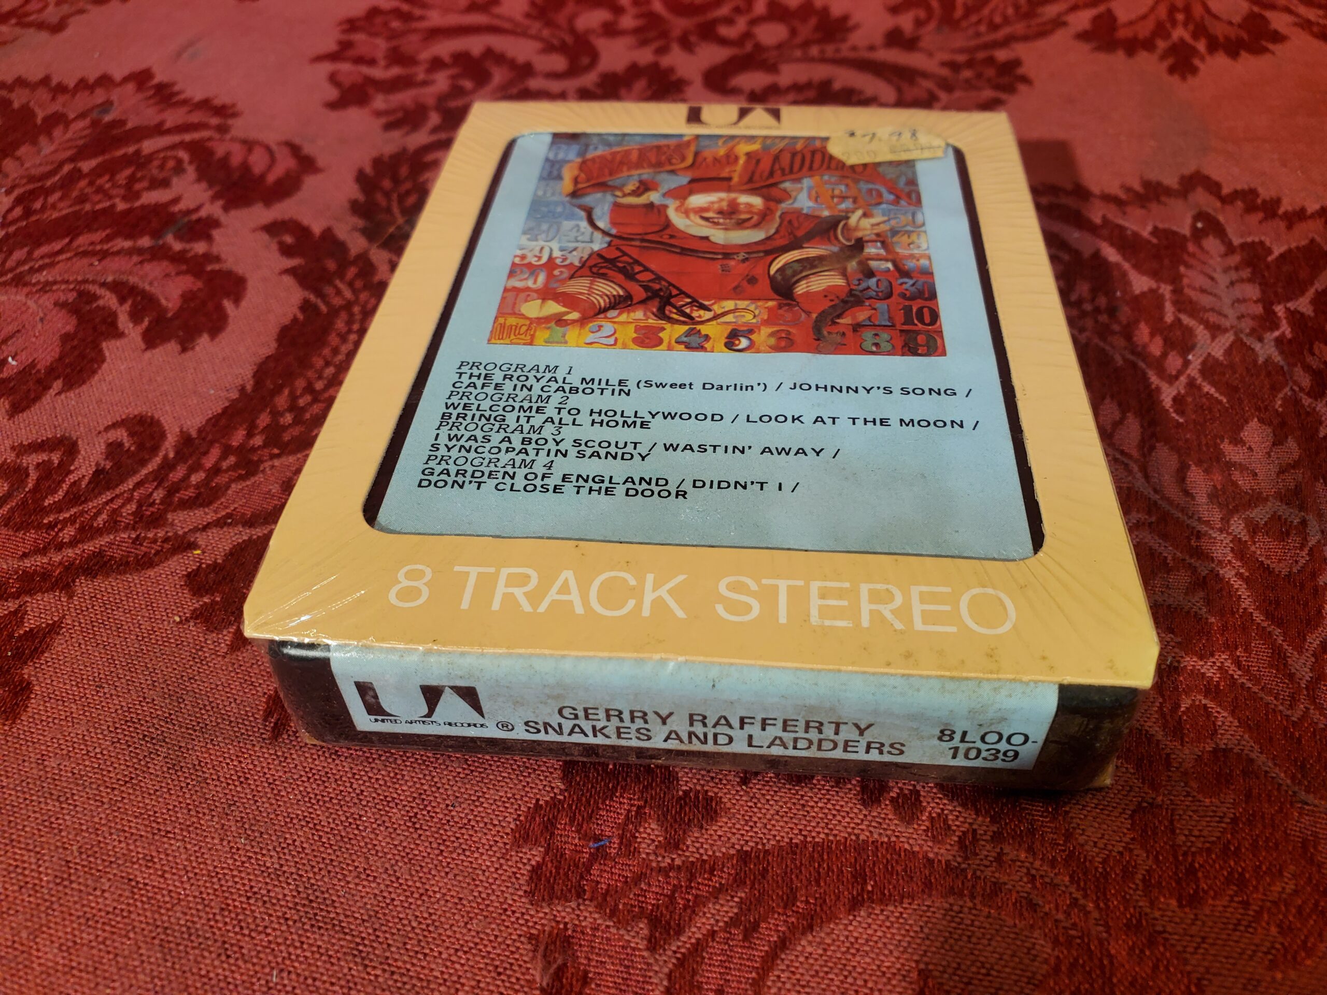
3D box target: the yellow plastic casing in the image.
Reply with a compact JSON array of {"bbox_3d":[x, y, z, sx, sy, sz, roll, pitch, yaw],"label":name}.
[{"bbox_3d":[0.009,-0.021,0.162,0.104,0.024,0.128,3,48,5],"label":"yellow plastic casing"}]

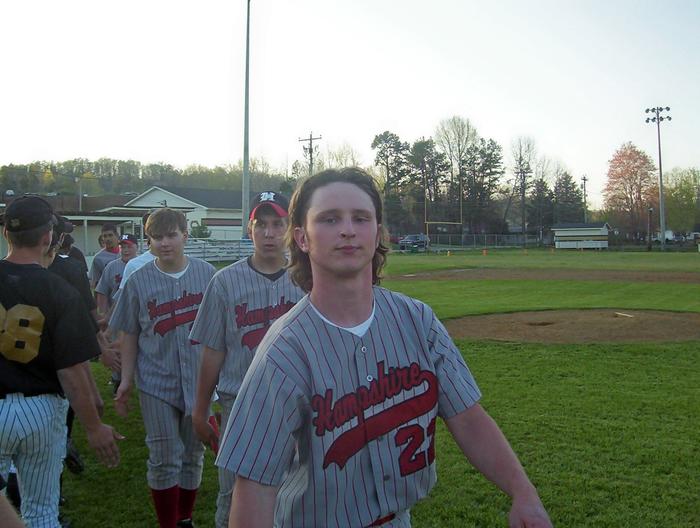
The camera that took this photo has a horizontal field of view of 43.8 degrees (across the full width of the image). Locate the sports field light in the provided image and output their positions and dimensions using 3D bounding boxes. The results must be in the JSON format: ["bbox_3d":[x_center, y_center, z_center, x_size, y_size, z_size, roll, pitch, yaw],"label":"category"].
[{"bbox_3d":[39.429,-10.990,110.714,3.100,18.300,0.900,1,2,35],"label":"sports field light"}]

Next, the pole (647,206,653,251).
[{"bbox_3d":[37.468,-4.531,108.914,0.600,5.500,0.600,1,2,35],"label":"pole"}]

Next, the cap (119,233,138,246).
[{"bbox_3d":[-2.186,-0.242,8.600,0.185,0.140,0.260,0,2,1],"label":"cap"}]

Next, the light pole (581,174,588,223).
[{"bbox_3d":[35.526,-7.997,131.828,1.500,11.000,0.500,1,2,36],"label":"light pole"}]

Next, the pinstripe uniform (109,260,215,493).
[{"bbox_3d":[-0.952,0.543,4.400,0.520,1.150,0.360,-1,2,-19],"label":"pinstripe uniform"}]

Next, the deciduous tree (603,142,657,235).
[{"bbox_3d":[46.347,-11.402,144.735,8.700,17.000,8.700,0,2,0],"label":"deciduous tree"}]

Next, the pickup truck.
[{"bbox_3d":[7.798,-2.669,106.970,2.000,1.900,5.500,1,2,22],"label":"pickup truck"}]

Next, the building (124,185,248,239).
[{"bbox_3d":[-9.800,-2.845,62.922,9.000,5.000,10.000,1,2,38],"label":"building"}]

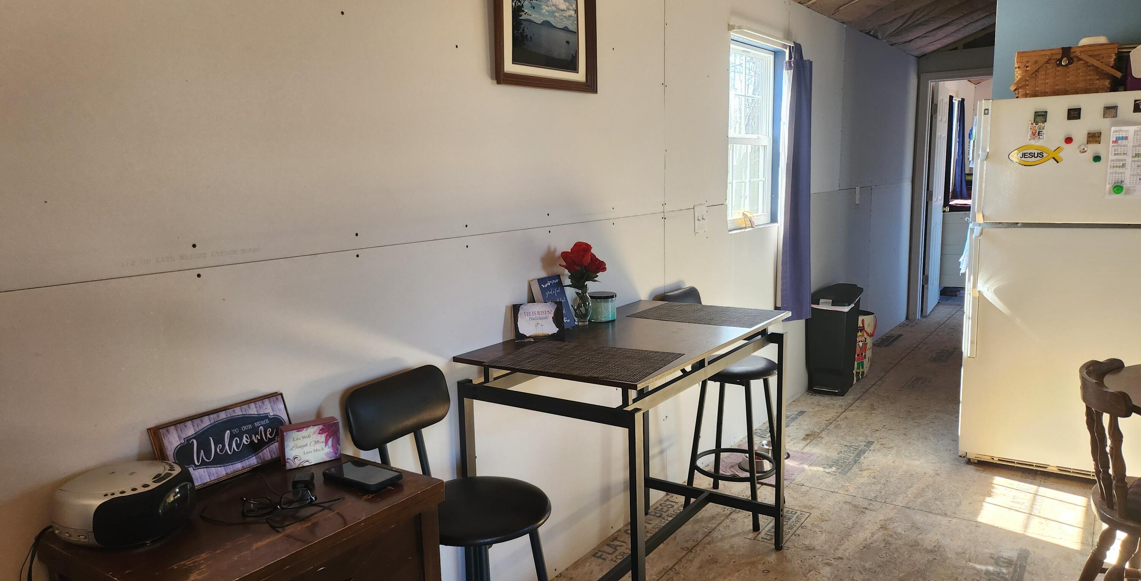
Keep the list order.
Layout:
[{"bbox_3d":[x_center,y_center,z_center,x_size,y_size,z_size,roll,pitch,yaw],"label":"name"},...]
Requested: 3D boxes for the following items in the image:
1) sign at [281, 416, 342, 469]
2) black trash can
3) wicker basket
[{"bbox_3d":[-0.555,0.325,1.688,0.113,0.084,0.039,-7,11,-34],"label":"sign"},{"bbox_3d":[1.645,0.309,4.907,0.250,0.657,0.380,5,11,35],"label":"black trash can"},{"bbox_3d":[2.166,-0.940,3.453,0.390,0.210,0.280,4,10,31],"label":"wicker basket"}]

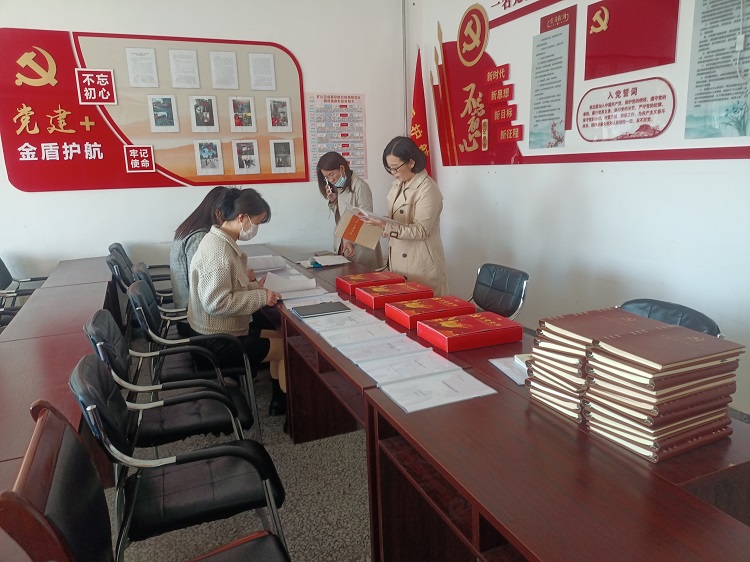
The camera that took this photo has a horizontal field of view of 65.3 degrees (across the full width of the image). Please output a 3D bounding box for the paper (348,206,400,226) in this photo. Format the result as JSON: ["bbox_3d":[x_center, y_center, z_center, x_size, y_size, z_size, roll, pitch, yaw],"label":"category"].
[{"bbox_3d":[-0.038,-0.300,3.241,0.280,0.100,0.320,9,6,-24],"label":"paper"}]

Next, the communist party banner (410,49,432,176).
[{"bbox_3d":[0.465,-1.475,5.621,0.300,1.392,0.170,1,12,14],"label":"communist party banner"}]

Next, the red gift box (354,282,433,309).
[{"bbox_3d":[0.103,0.072,2.965,0.330,0.058,0.240,-7,12,-22],"label":"red gift box"}]

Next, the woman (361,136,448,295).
[{"bbox_3d":[0.188,-0.087,3.614,0.470,1.578,0.450,-9,13,-31],"label":"woman"}]

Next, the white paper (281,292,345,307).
[{"bbox_3d":[-0.311,0.100,3.022,0.300,0.010,0.215,-7,12,-22],"label":"white paper"}]

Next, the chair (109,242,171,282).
[{"bbox_3d":[-1.754,0.124,4.678,0.570,0.900,0.530,-7,12,-22],"label":"chair"}]

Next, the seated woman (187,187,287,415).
[{"bbox_3d":[-0.728,0.192,3.106,0.550,1.294,0.460,-7,12,-22],"label":"seated woman"}]

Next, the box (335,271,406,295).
[{"bbox_3d":[-0.020,0.012,3.287,0.330,0.058,0.240,-7,12,-22],"label":"box"}]

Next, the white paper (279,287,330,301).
[{"bbox_3d":[-0.393,0.064,3.215,0.295,0.010,0.215,-7,12,-22],"label":"white paper"}]

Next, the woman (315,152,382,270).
[{"bbox_3d":[-0.189,-0.225,4.541,0.440,1.499,0.440,-10,14,-35],"label":"woman"}]

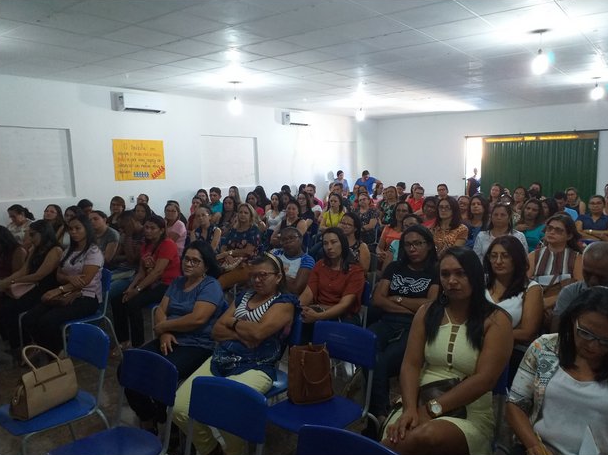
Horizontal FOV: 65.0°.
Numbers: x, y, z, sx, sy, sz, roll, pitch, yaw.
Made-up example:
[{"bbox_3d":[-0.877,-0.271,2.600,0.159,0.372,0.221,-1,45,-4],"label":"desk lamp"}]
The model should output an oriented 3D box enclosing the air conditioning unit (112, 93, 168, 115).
[{"bbox_3d":[-2.649,-2.012,7.722,0.230,0.280,0.830,4,10,36],"label":"air conditioning unit"}]

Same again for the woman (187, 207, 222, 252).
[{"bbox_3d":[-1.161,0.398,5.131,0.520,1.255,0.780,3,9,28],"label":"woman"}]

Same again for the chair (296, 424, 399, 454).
[{"bbox_3d":[0.058,1.120,1.501,0.430,0.810,0.530,4,10,33],"label":"chair"}]

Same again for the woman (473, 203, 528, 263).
[{"bbox_3d":[1.776,0.424,4.434,0.520,1.297,0.780,4,9,30],"label":"woman"}]

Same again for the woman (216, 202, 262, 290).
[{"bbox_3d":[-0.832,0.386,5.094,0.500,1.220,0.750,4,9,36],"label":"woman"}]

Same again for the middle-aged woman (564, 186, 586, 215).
[{"bbox_3d":[3.865,0.047,6.980,0.480,1.220,0.760,4,9,36],"label":"middle-aged woman"}]

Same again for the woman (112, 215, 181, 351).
[{"bbox_3d":[-1.492,0.540,4.575,0.500,1.250,0.780,3,9,29],"label":"woman"}]

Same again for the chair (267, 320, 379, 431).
[{"bbox_3d":[0.095,0.996,2.547,0.450,0.820,0.540,4,10,36],"label":"chair"}]

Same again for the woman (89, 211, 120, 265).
[{"bbox_3d":[-2.361,0.478,5.231,0.500,1.240,0.780,4,10,36],"label":"woman"}]

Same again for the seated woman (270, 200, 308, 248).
[{"bbox_3d":[-0.246,0.330,5.517,0.520,1.250,0.780,4,9,30],"label":"seated woman"}]

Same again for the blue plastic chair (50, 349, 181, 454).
[{"bbox_3d":[-0.866,1.047,2.139,0.430,0.830,0.530,5,10,35],"label":"blue plastic chair"}]

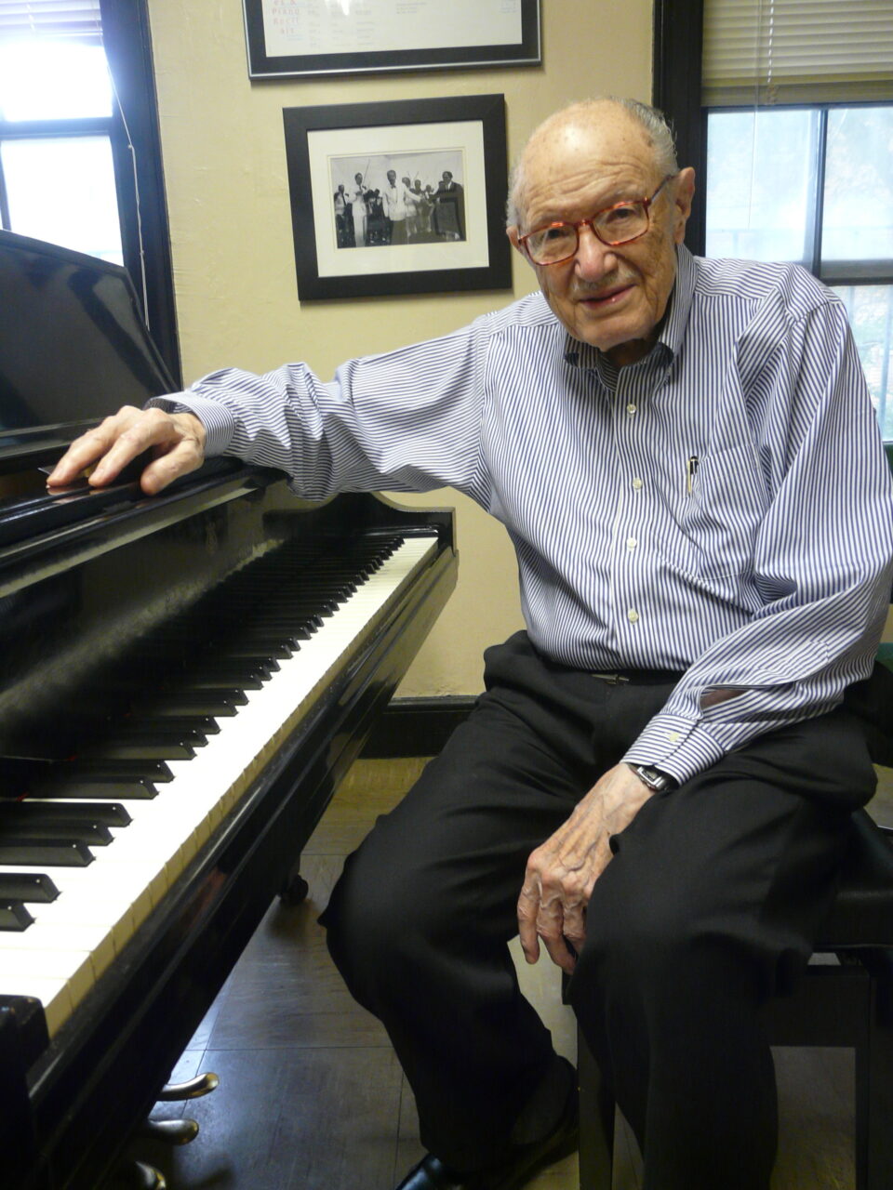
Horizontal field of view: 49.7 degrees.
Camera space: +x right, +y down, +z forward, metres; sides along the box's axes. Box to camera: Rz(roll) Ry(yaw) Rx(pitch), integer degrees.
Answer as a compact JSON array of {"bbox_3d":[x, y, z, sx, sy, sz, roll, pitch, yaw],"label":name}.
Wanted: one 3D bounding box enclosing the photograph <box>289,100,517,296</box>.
[{"bbox_3d":[-0.109,-0.930,2.271,0.510,0.425,0.025,-3,13,0],"label":"photograph"}]

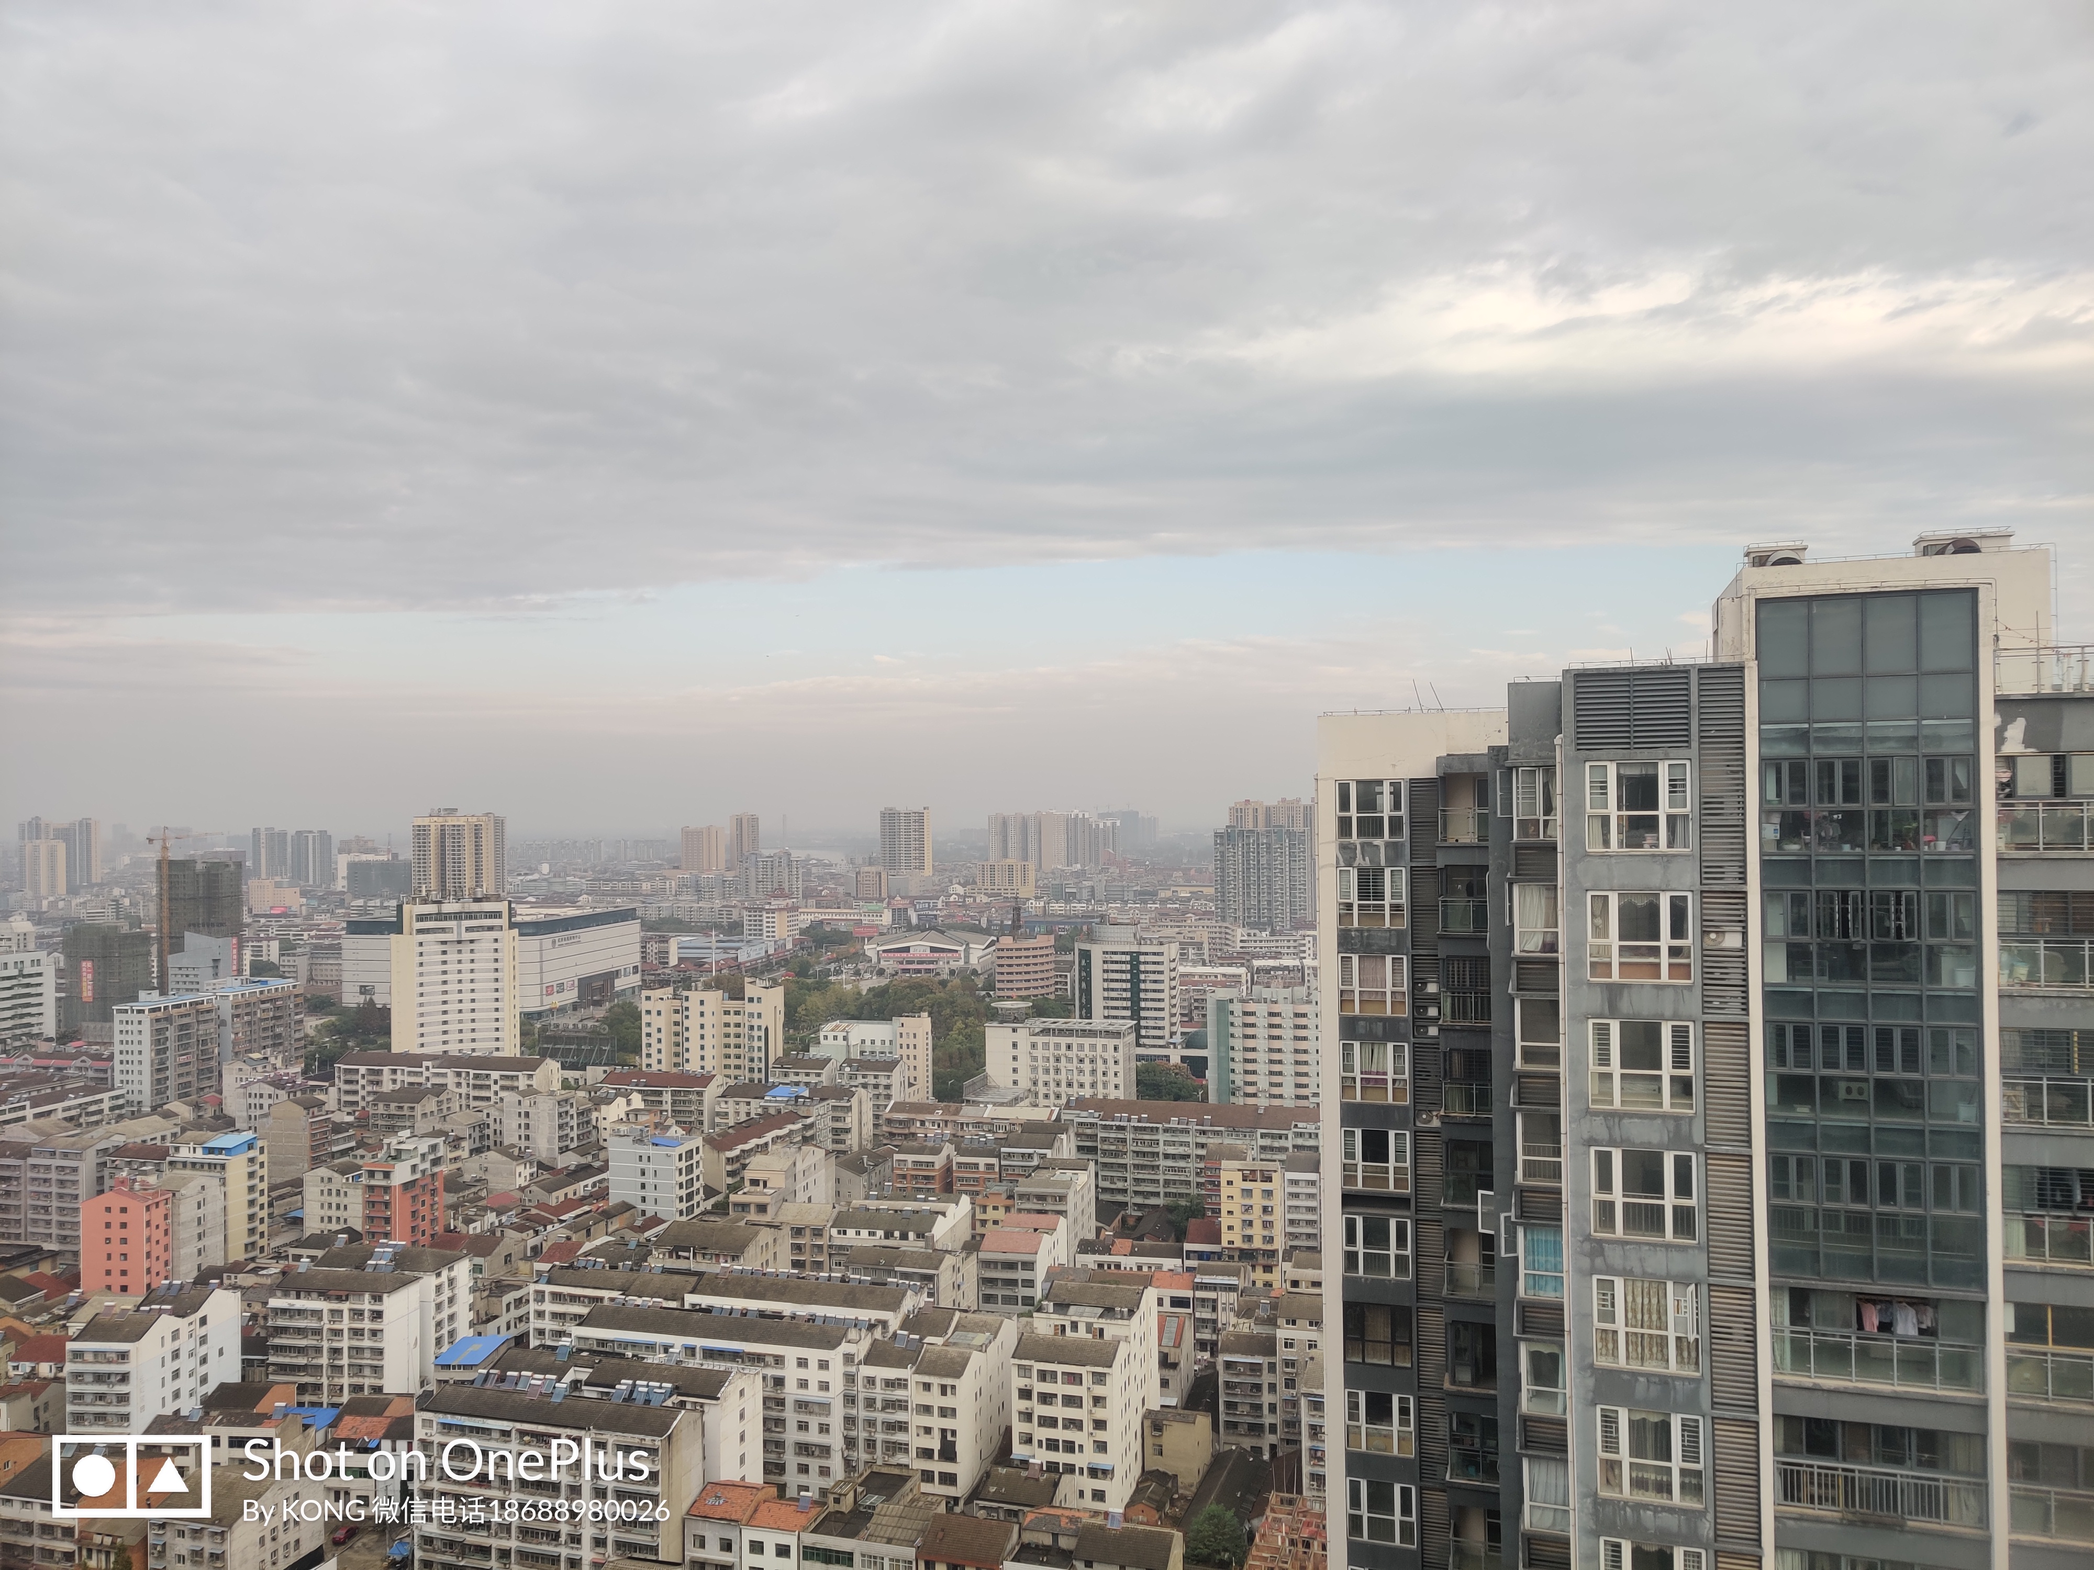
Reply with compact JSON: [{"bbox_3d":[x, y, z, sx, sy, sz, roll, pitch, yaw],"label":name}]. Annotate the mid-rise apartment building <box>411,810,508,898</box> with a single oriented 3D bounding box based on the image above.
[{"bbox_3d":[-433.323,66.768,1209.121,63.000,93.000,20.000,0,-1,-9],"label":"mid-rise apartment building"}]

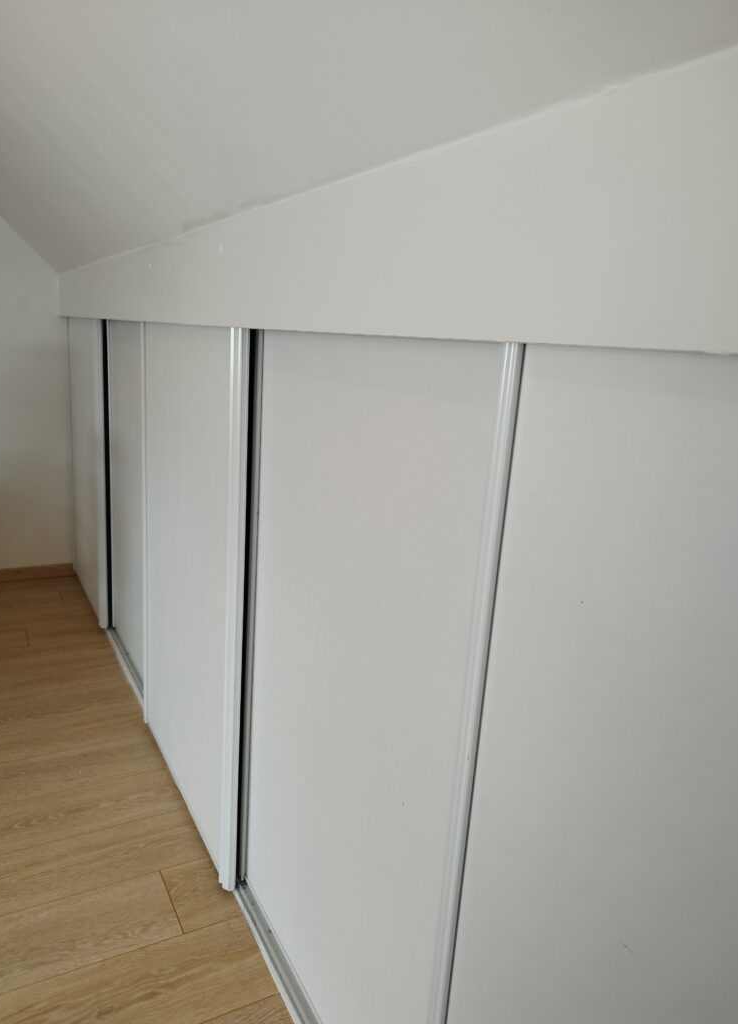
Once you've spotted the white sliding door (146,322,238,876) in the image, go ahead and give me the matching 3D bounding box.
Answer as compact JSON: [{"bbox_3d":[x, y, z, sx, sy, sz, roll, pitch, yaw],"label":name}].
[{"bbox_3d":[-0.452,0.147,1.762,0.036,1.194,0.744,-4,16,-30],"label":"white sliding door"}]

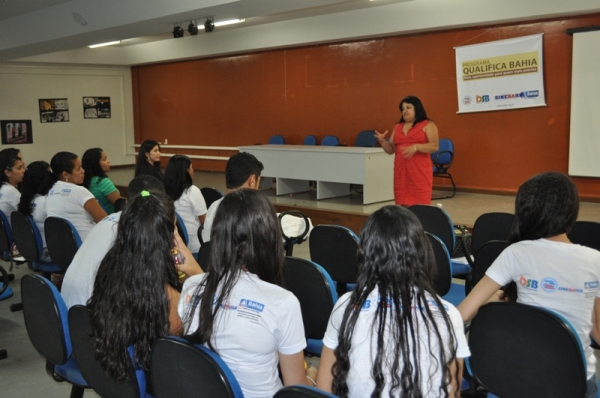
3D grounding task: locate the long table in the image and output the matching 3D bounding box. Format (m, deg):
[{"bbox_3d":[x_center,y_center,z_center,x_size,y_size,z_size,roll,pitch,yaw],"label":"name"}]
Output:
[{"bbox_3d":[0.188,-0.412,9.848,2.580,0.723,0.680,6,11,43],"label":"long table"}]

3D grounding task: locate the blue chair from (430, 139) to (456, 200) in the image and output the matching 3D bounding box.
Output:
[{"bbox_3d":[1.922,-0.449,9.412,0.550,0.835,0.600,4,9,34],"label":"blue chair"}]

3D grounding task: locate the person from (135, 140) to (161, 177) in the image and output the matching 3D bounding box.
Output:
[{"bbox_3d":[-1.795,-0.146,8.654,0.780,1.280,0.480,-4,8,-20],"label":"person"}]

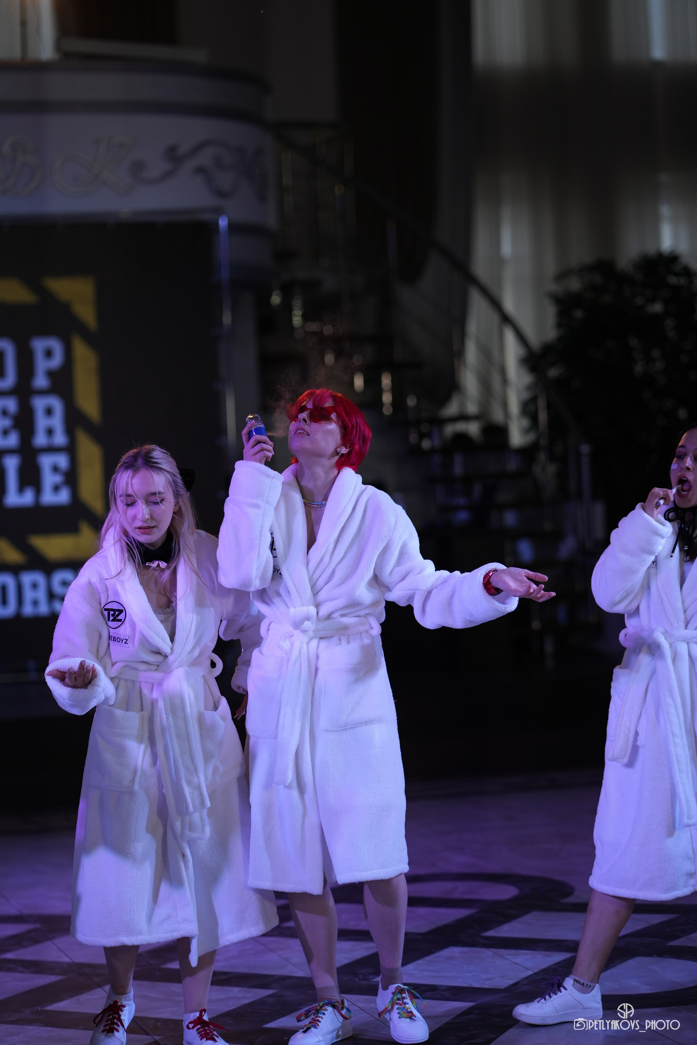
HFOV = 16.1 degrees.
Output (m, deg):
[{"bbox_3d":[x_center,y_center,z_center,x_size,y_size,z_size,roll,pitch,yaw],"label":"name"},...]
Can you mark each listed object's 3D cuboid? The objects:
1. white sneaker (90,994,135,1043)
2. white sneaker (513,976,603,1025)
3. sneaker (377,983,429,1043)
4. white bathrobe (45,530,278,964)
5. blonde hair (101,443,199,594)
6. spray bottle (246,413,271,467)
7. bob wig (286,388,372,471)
[{"bbox_3d":[-0.612,1.309,6.448,0.102,0.118,0.270,-2,1,5],"label":"white sneaker"},{"bbox_3d":[0.553,1.256,6.531,0.265,0.118,0.102,-3,1,-27],"label":"white sneaker"},{"bbox_3d":[0.134,1.276,6.461,0.102,0.115,0.270,-3,1,-15],"label":"sneaker"},{"bbox_3d":[-0.485,0.566,6.370,0.590,1.110,0.460,-3,1,-3],"label":"white bathrobe"},{"bbox_3d":[-0.514,-0.014,6.360,0.250,0.375,0.250,-2,1,8],"label":"blonde hair"},{"bbox_3d":[-0.226,-0.215,6.270,0.045,0.125,0.045,-14,3,1],"label":"spray bottle"},{"bbox_3d":[-0.051,-0.244,6.440,0.190,0.225,0.225,-2,-27,38],"label":"bob wig"}]

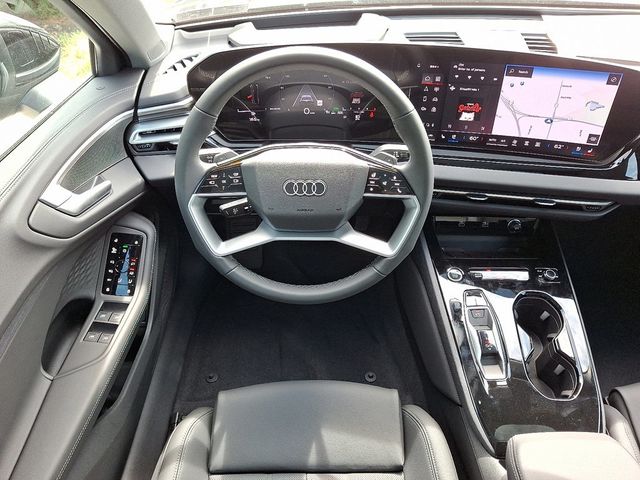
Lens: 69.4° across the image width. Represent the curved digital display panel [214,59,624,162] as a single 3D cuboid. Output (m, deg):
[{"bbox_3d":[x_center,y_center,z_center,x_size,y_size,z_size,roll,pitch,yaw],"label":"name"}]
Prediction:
[{"bbox_3d":[0.148,-0.239,0.829,0.687,0.157,0.069,4,34,7],"label":"curved digital display panel"}]

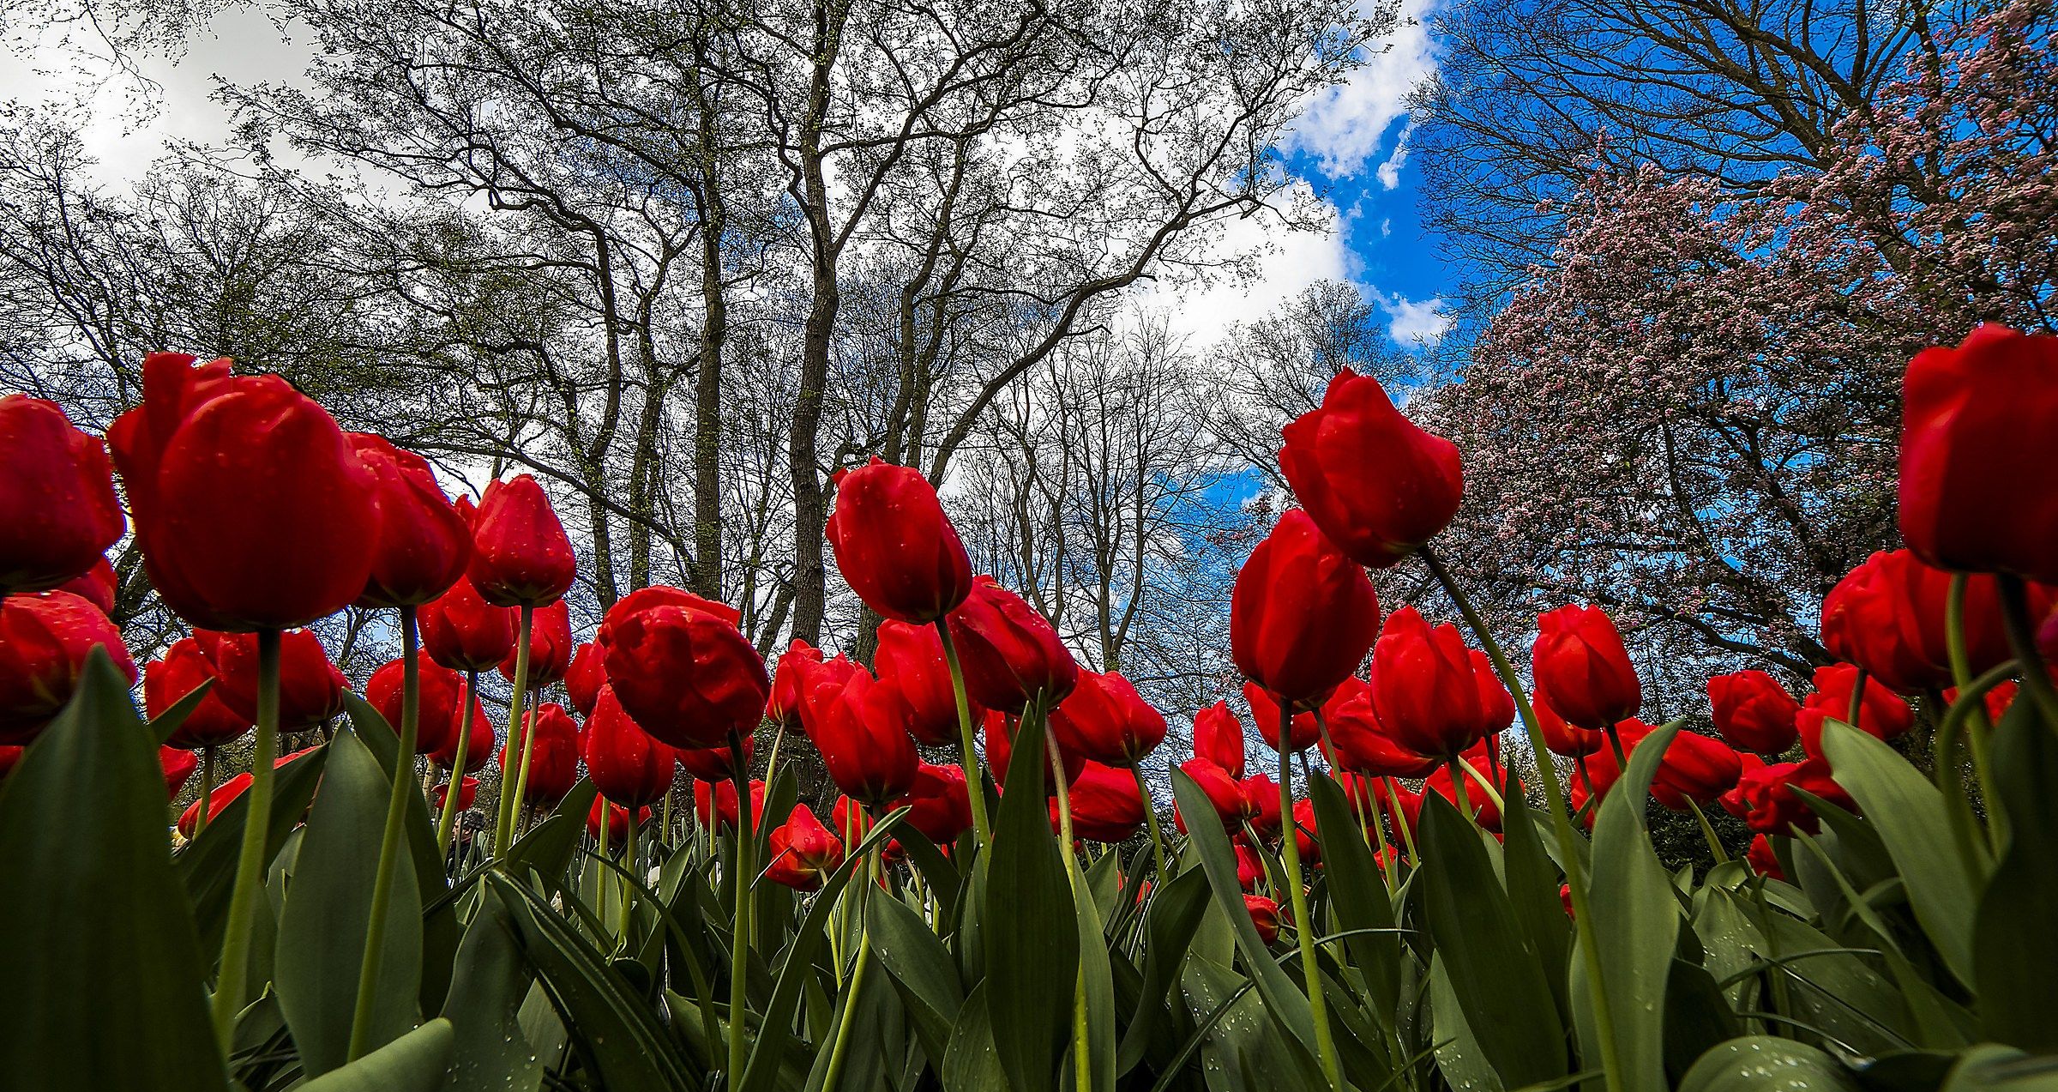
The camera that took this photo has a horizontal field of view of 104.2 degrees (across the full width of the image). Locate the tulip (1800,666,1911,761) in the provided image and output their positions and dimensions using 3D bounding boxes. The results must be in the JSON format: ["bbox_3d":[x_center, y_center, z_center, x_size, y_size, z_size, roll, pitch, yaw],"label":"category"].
[{"bbox_3d":[0.621,0.124,0.604,0.065,0.063,0.063,34,19,9],"label":"tulip"}]

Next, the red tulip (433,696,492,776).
[{"bbox_3d":[-0.479,0.153,0.675,0.051,0.072,0.051,-13,-18,0],"label":"red tulip"}]

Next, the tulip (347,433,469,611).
[{"bbox_3d":[-0.300,-0.013,0.386,0.052,0.085,0.052,-13,-9,0],"label":"tulip"}]

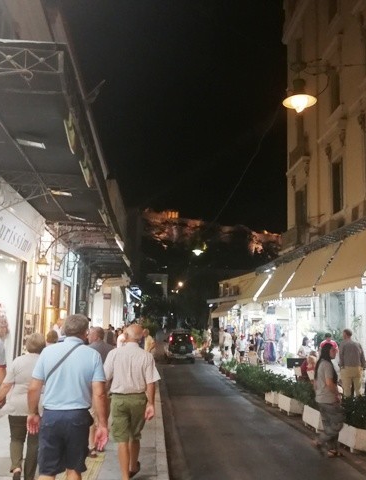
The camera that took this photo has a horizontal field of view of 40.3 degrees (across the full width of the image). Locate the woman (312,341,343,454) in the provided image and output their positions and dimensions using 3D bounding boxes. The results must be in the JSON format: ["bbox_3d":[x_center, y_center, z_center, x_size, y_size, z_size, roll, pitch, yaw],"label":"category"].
[{"bbox_3d":[2.106,2.328,7.329,0.420,1.600,0.450,2,-9,0],"label":"woman"}]

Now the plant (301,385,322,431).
[{"bbox_3d":[2.566,3.095,9.250,0.500,0.800,0.800,2,-9,-3],"label":"plant"}]

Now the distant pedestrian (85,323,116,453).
[{"bbox_3d":[-1.099,1.976,6.468,0.500,1.660,0.380,2,-9,-3],"label":"distant pedestrian"}]

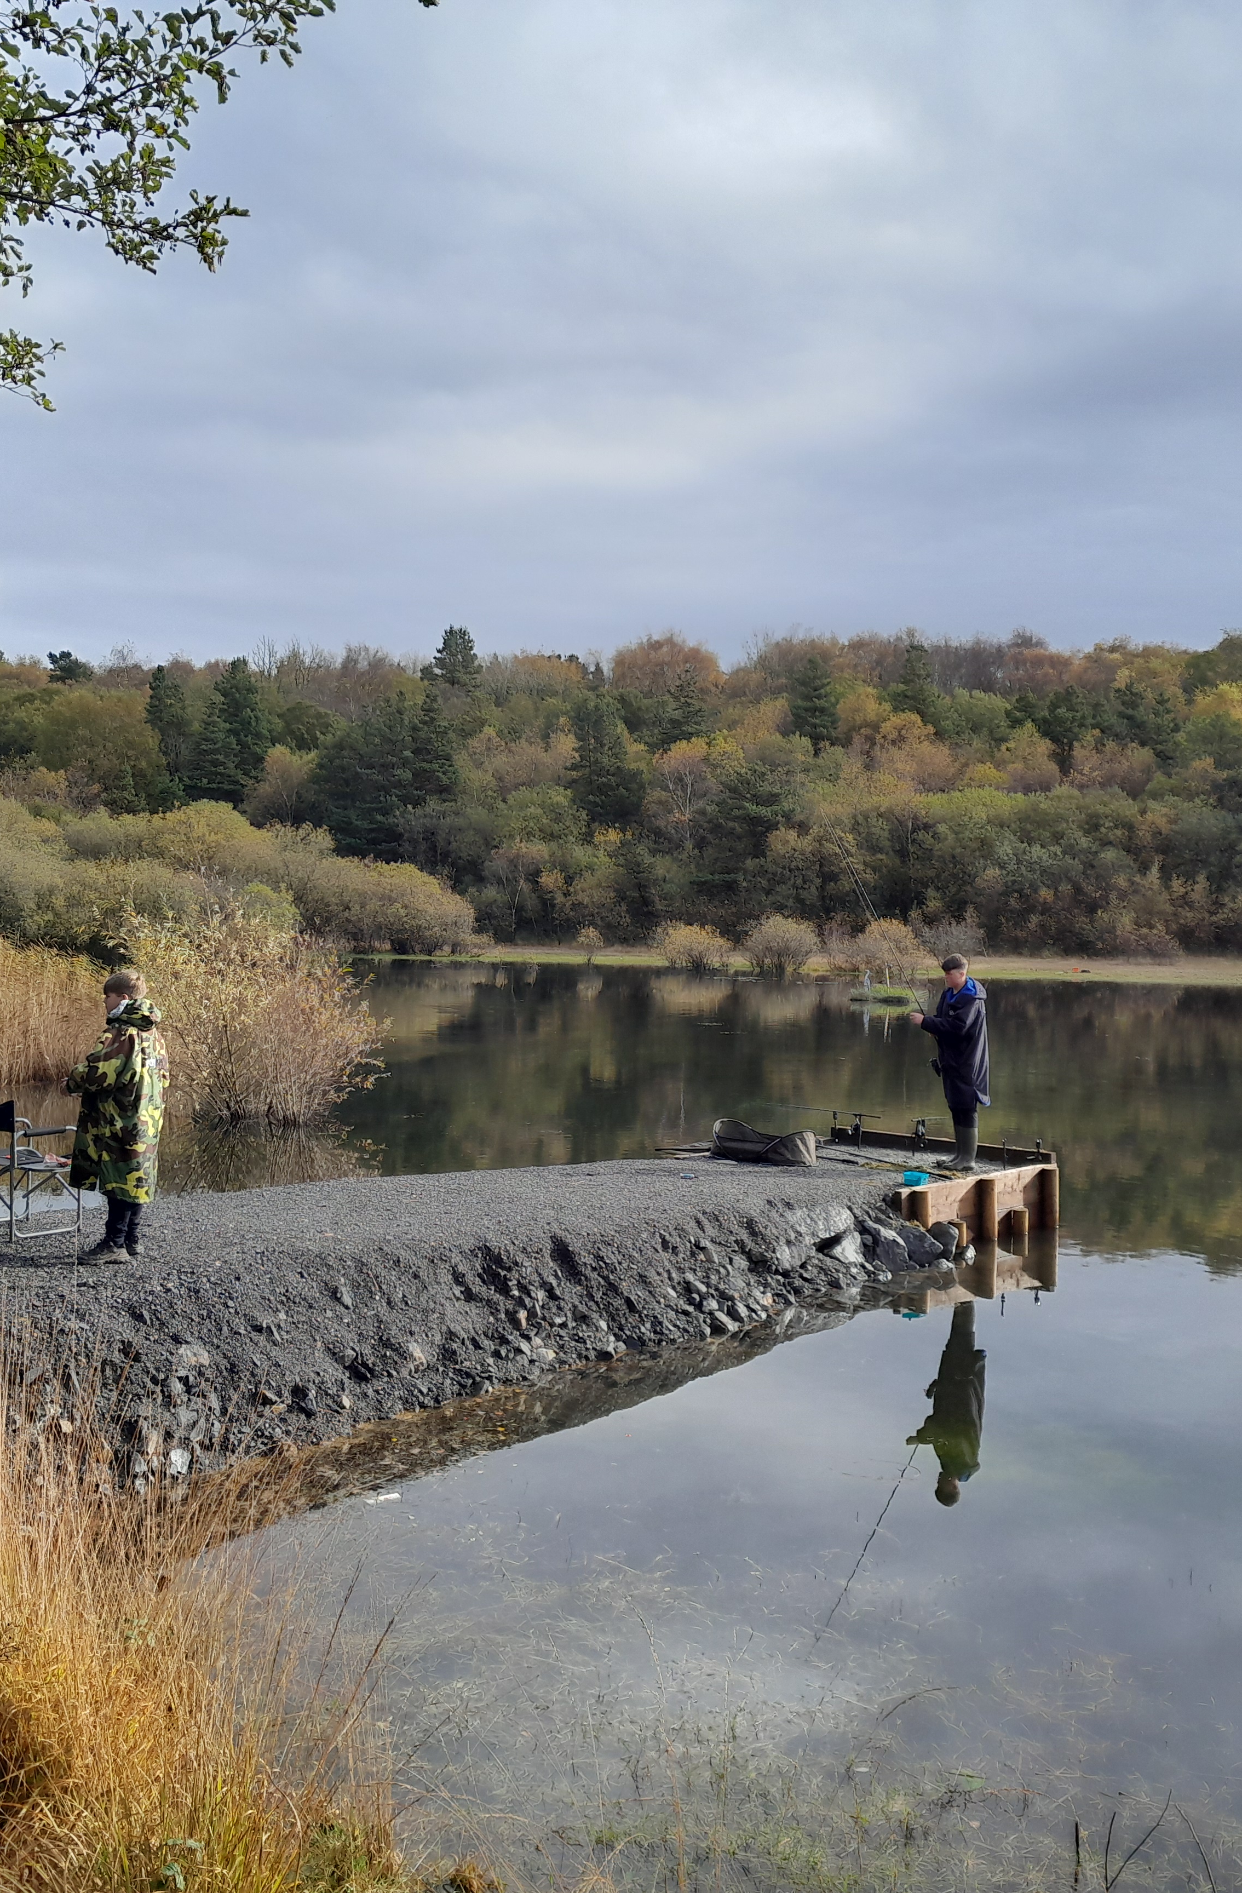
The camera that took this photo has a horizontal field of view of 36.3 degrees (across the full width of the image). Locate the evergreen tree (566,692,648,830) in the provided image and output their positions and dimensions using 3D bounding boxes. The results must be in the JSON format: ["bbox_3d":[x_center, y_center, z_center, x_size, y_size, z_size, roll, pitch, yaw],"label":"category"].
[{"bbox_3d":[-1.506,-18.369,193.000,7.800,15.000,7.500,1,1,0],"label":"evergreen tree"}]

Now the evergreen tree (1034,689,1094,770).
[{"bbox_3d":[46.236,-21.316,198.000,6.200,11.000,6.000,1,1,0],"label":"evergreen tree"}]

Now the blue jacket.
[{"bbox_3d":[2.688,0.775,15.200,0.500,1.090,0.520,1,1,-28],"label":"blue jacket"}]

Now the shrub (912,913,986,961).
[{"bbox_3d":[21.129,-0.508,122.000,4.600,3.200,4.000,1,1,0],"label":"shrub"}]

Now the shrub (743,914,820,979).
[{"bbox_3d":[9.378,-0.058,112.000,4.660,3.728,4.500,1,1,0],"label":"shrub"}]

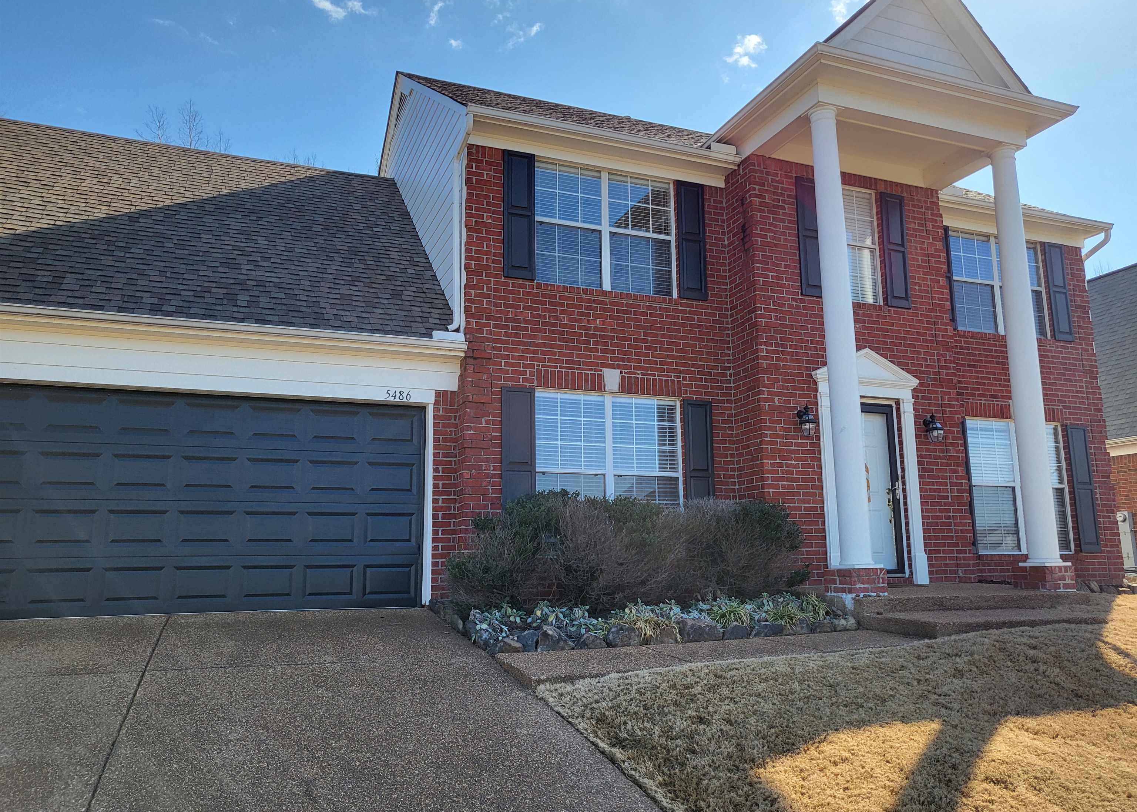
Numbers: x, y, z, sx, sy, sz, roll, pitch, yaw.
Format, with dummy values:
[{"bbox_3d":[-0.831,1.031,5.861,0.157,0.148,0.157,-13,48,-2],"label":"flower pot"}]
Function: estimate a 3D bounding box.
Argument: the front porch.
[{"bbox_3d":[3.996,2.044,8.756,3.020,0.370,2.330,3,-11,-21],"label":"front porch"}]

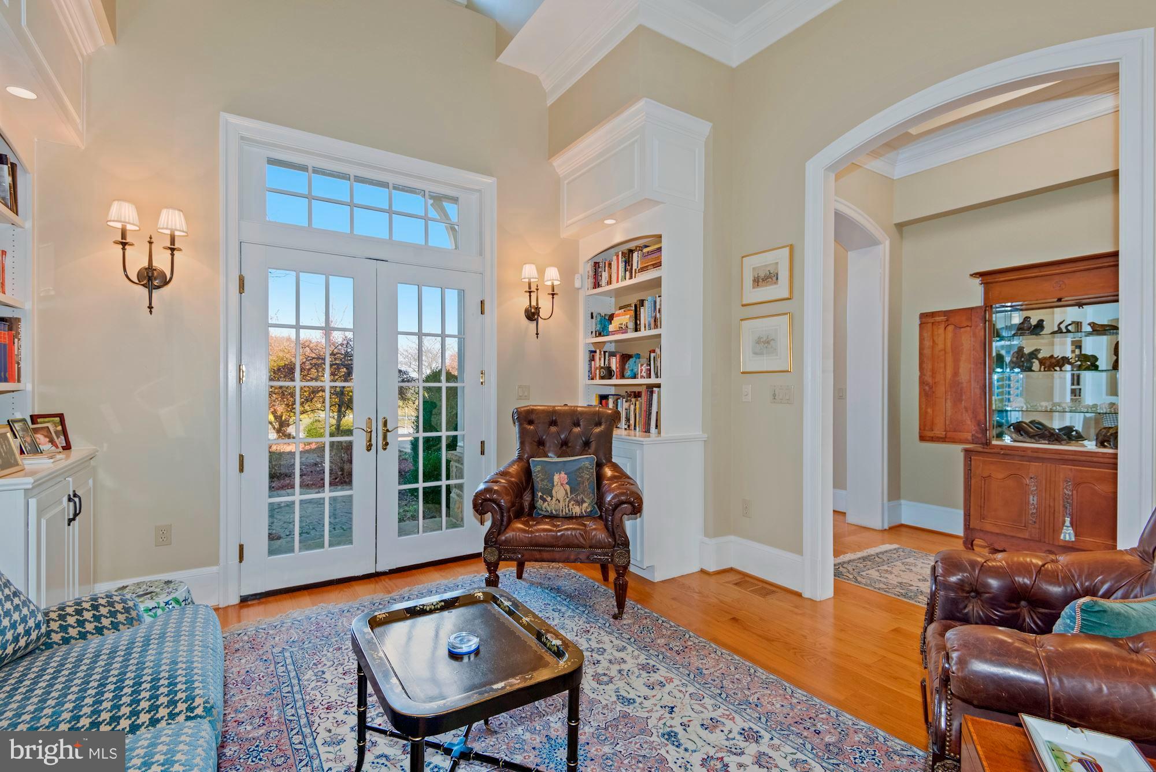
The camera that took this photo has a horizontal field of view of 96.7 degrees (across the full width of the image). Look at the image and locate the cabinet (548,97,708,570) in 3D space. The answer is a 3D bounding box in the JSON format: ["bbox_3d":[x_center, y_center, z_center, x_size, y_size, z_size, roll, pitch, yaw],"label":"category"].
[{"bbox_3d":[0.342,-0.246,3.719,0.576,2.969,1.113,0,0,-32],"label":"cabinet"}]

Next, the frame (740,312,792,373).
[{"bbox_3d":[1.199,-0.262,3.288,0.026,0.365,0.389,0,0,-32],"label":"frame"}]

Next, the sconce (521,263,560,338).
[{"bbox_3d":[-0.292,-0.626,3.844,0.318,0.543,0.218,0,0,-32],"label":"sconce"}]

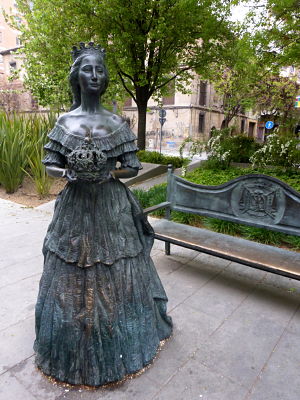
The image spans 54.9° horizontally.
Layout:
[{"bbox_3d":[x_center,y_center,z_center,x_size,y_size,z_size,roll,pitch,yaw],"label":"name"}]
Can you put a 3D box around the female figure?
[{"bbox_3d":[-0.341,0.042,1.866,0.951,1.830,0.987,0,15,-4],"label":"female figure"}]

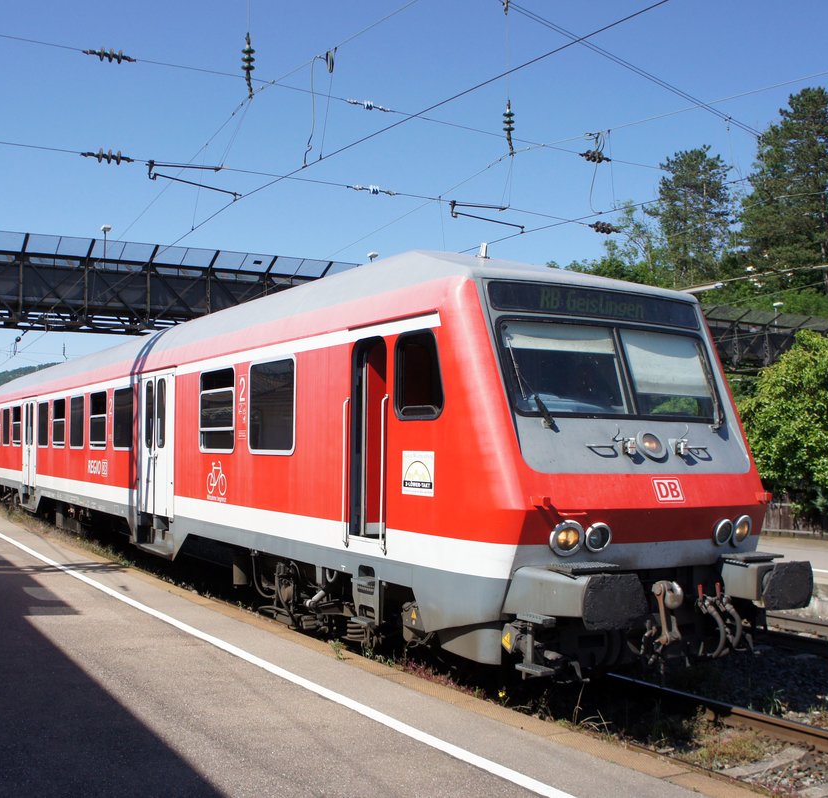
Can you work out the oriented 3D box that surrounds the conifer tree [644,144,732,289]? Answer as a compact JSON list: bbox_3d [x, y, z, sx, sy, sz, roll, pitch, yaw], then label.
[{"bbox_3d":[26.913,-17.420,88.000,8.514,14.778,8.514,0,-3,0],"label":"conifer tree"}]

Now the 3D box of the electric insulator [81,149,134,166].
[{"bbox_3d":[-4.497,-3.559,13.255,0.750,0.230,0.230,-1,-2,-33],"label":"electric insulator"}]

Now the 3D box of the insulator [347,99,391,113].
[{"bbox_3d":[-0.775,-5.141,15.784,0.936,0.180,0.180,2,-3,-33],"label":"insulator"}]

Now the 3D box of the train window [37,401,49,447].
[{"bbox_3d":[-8.494,0.583,20.614,0.080,1.056,1.224,2,-3,-33],"label":"train window"}]

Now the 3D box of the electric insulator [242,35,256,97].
[{"bbox_3d":[-2.661,-5.398,14.552,0.220,1.083,0.220,0,-3,0],"label":"electric insulator"}]

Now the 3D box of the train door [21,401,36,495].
[{"bbox_3d":[-9.385,1.175,21.938,0.120,2.240,1.702,2,-3,-33],"label":"train door"}]

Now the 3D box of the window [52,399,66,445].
[{"bbox_3d":[-7.597,0.528,19.252,0.080,1.040,1.271,2,-3,-33],"label":"window"}]

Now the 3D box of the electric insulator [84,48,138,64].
[{"bbox_3d":[-4.504,-5.069,13.321,0.785,0.230,0.230,-3,0,-33],"label":"electric insulator"}]

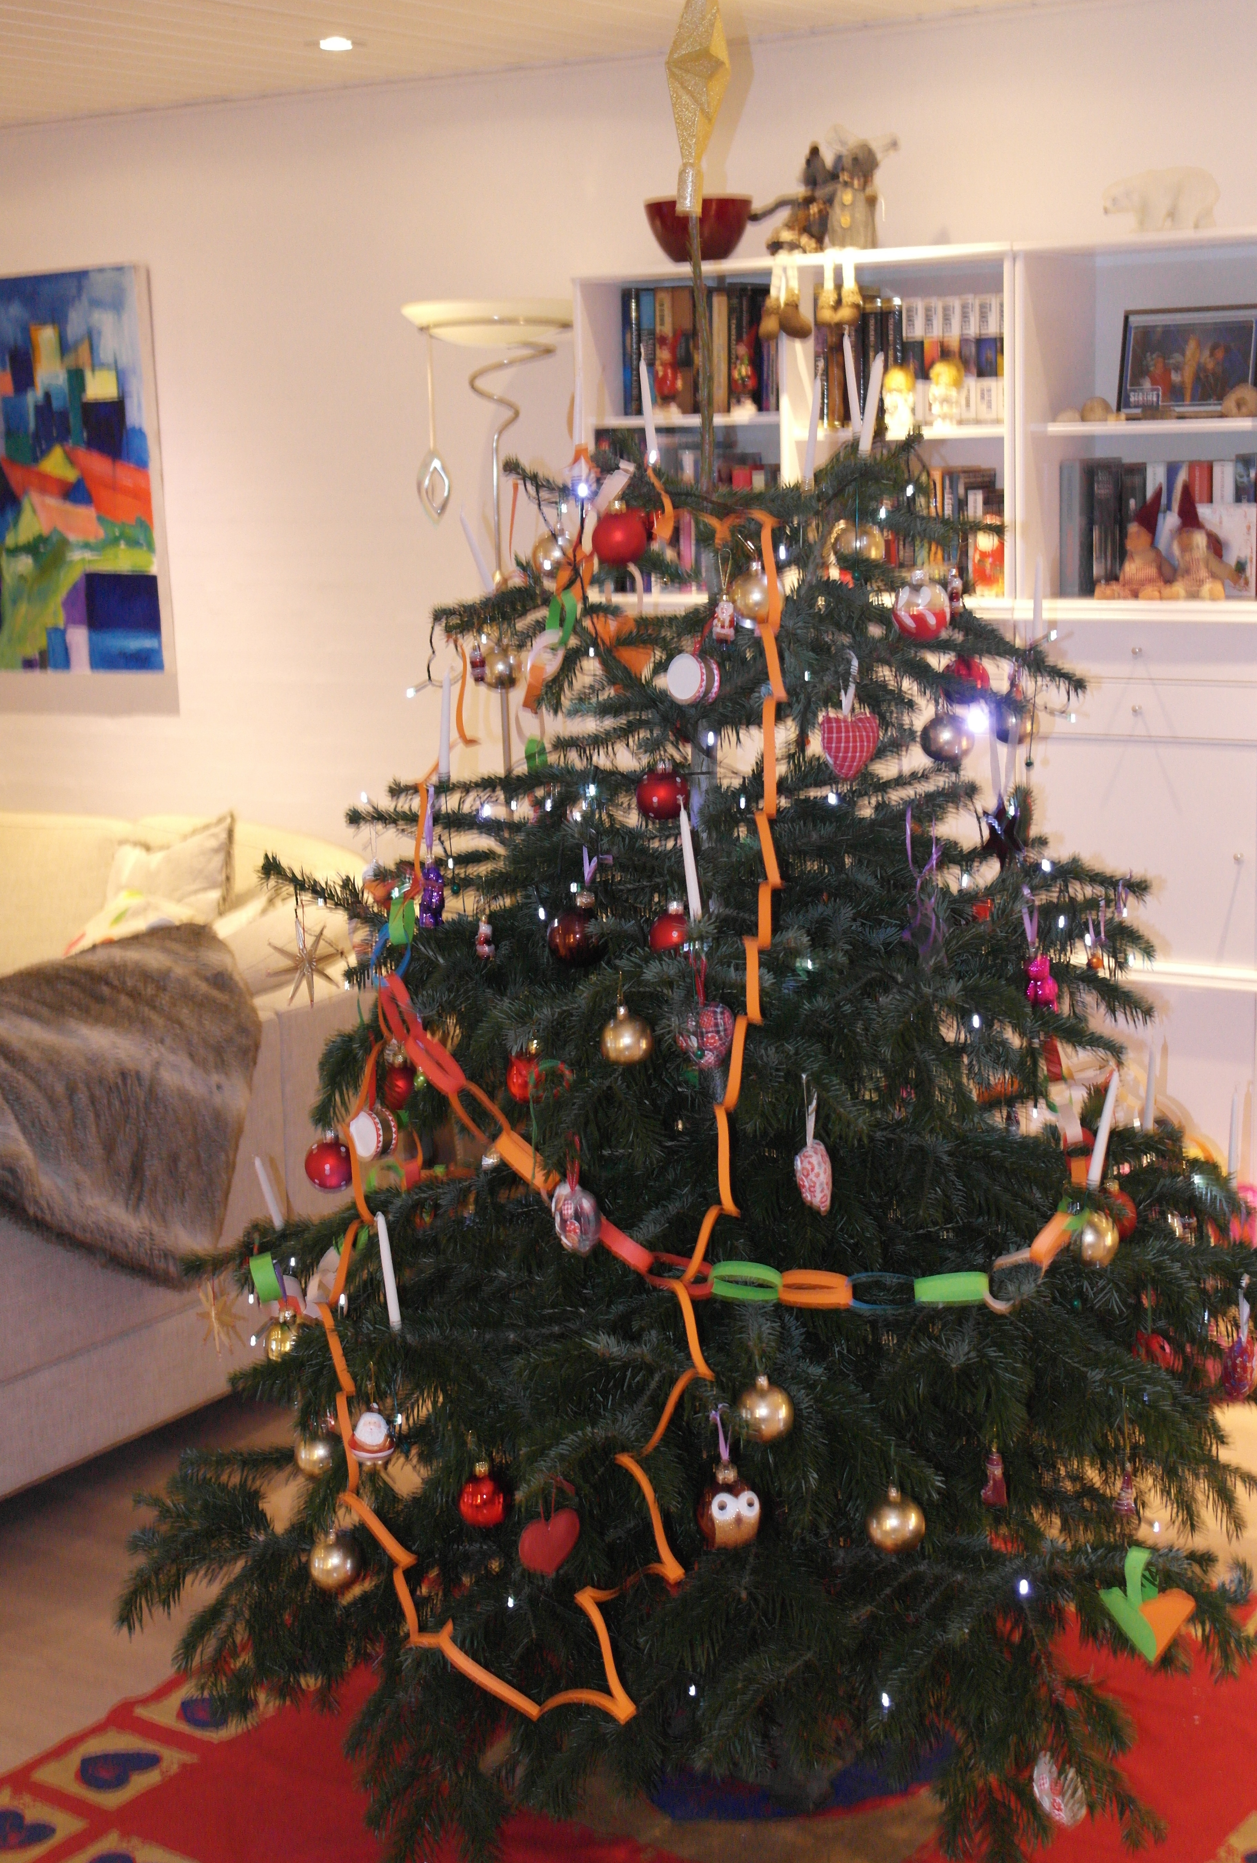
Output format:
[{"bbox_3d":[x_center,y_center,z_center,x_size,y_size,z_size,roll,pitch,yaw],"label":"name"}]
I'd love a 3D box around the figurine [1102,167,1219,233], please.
[{"bbox_3d":[0.862,-1.185,4.500,0.200,0.112,0.085,2,11,21],"label":"figurine"}]

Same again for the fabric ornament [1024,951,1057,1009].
[{"bbox_3d":[0.448,0.053,3.020,0.036,0.062,0.031,2,11,19],"label":"fabric ornament"}]

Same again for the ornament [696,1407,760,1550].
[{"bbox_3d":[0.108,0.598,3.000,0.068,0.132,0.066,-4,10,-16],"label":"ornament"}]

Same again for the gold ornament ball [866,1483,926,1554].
[{"bbox_3d":[0.274,0.601,2.839,0.059,0.072,0.059,-1,10,0],"label":"gold ornament ball"}]

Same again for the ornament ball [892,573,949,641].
[{"bbox_3d":[0.310,-0.343,2.939,0.062,0.074,0.062,-1,10,0],"label":"ornament ball"}]

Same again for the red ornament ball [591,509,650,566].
[{"bbox_3d":[-0.009,-0.446,3.130,0.063,0.067,0.063,-1,10,0],"label":"red ornament ball"}]

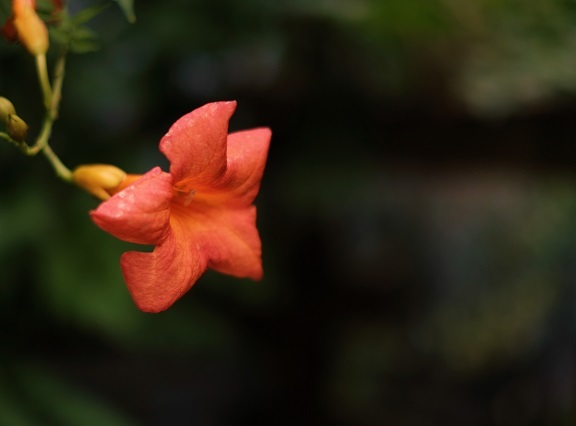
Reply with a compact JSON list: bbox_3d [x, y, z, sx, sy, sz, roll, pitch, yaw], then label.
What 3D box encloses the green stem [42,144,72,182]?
[{"bbox_3d":[-0.091,-0.020,0.370,0.005,0.020,0.004,-41,-18,0],"label":"green stem"}]

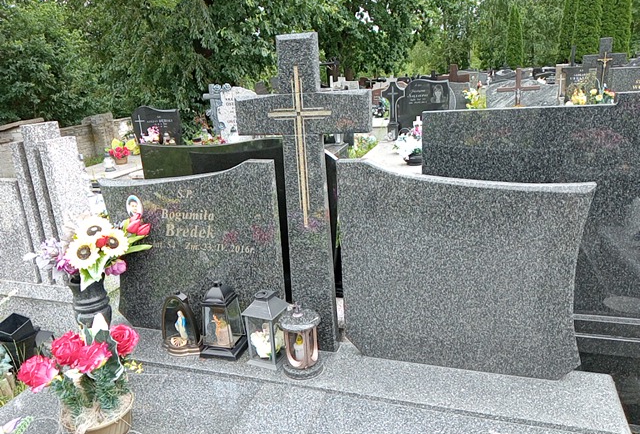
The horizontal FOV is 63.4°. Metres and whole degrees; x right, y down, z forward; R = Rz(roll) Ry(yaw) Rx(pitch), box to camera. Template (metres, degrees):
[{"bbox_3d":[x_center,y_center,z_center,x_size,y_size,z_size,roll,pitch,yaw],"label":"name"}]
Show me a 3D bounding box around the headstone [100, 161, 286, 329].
[{"bbox_3d":[-0.510,0.127,2.122,0.814,0.752,0.080,2,17,19],"label":"headstone"}]

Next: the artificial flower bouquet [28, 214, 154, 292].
[{"bbox_3d":[-0.873,0.130,1.972,0.409,0.252,0.263,-4,16,0],"label":"artificial flower bouquet"}]

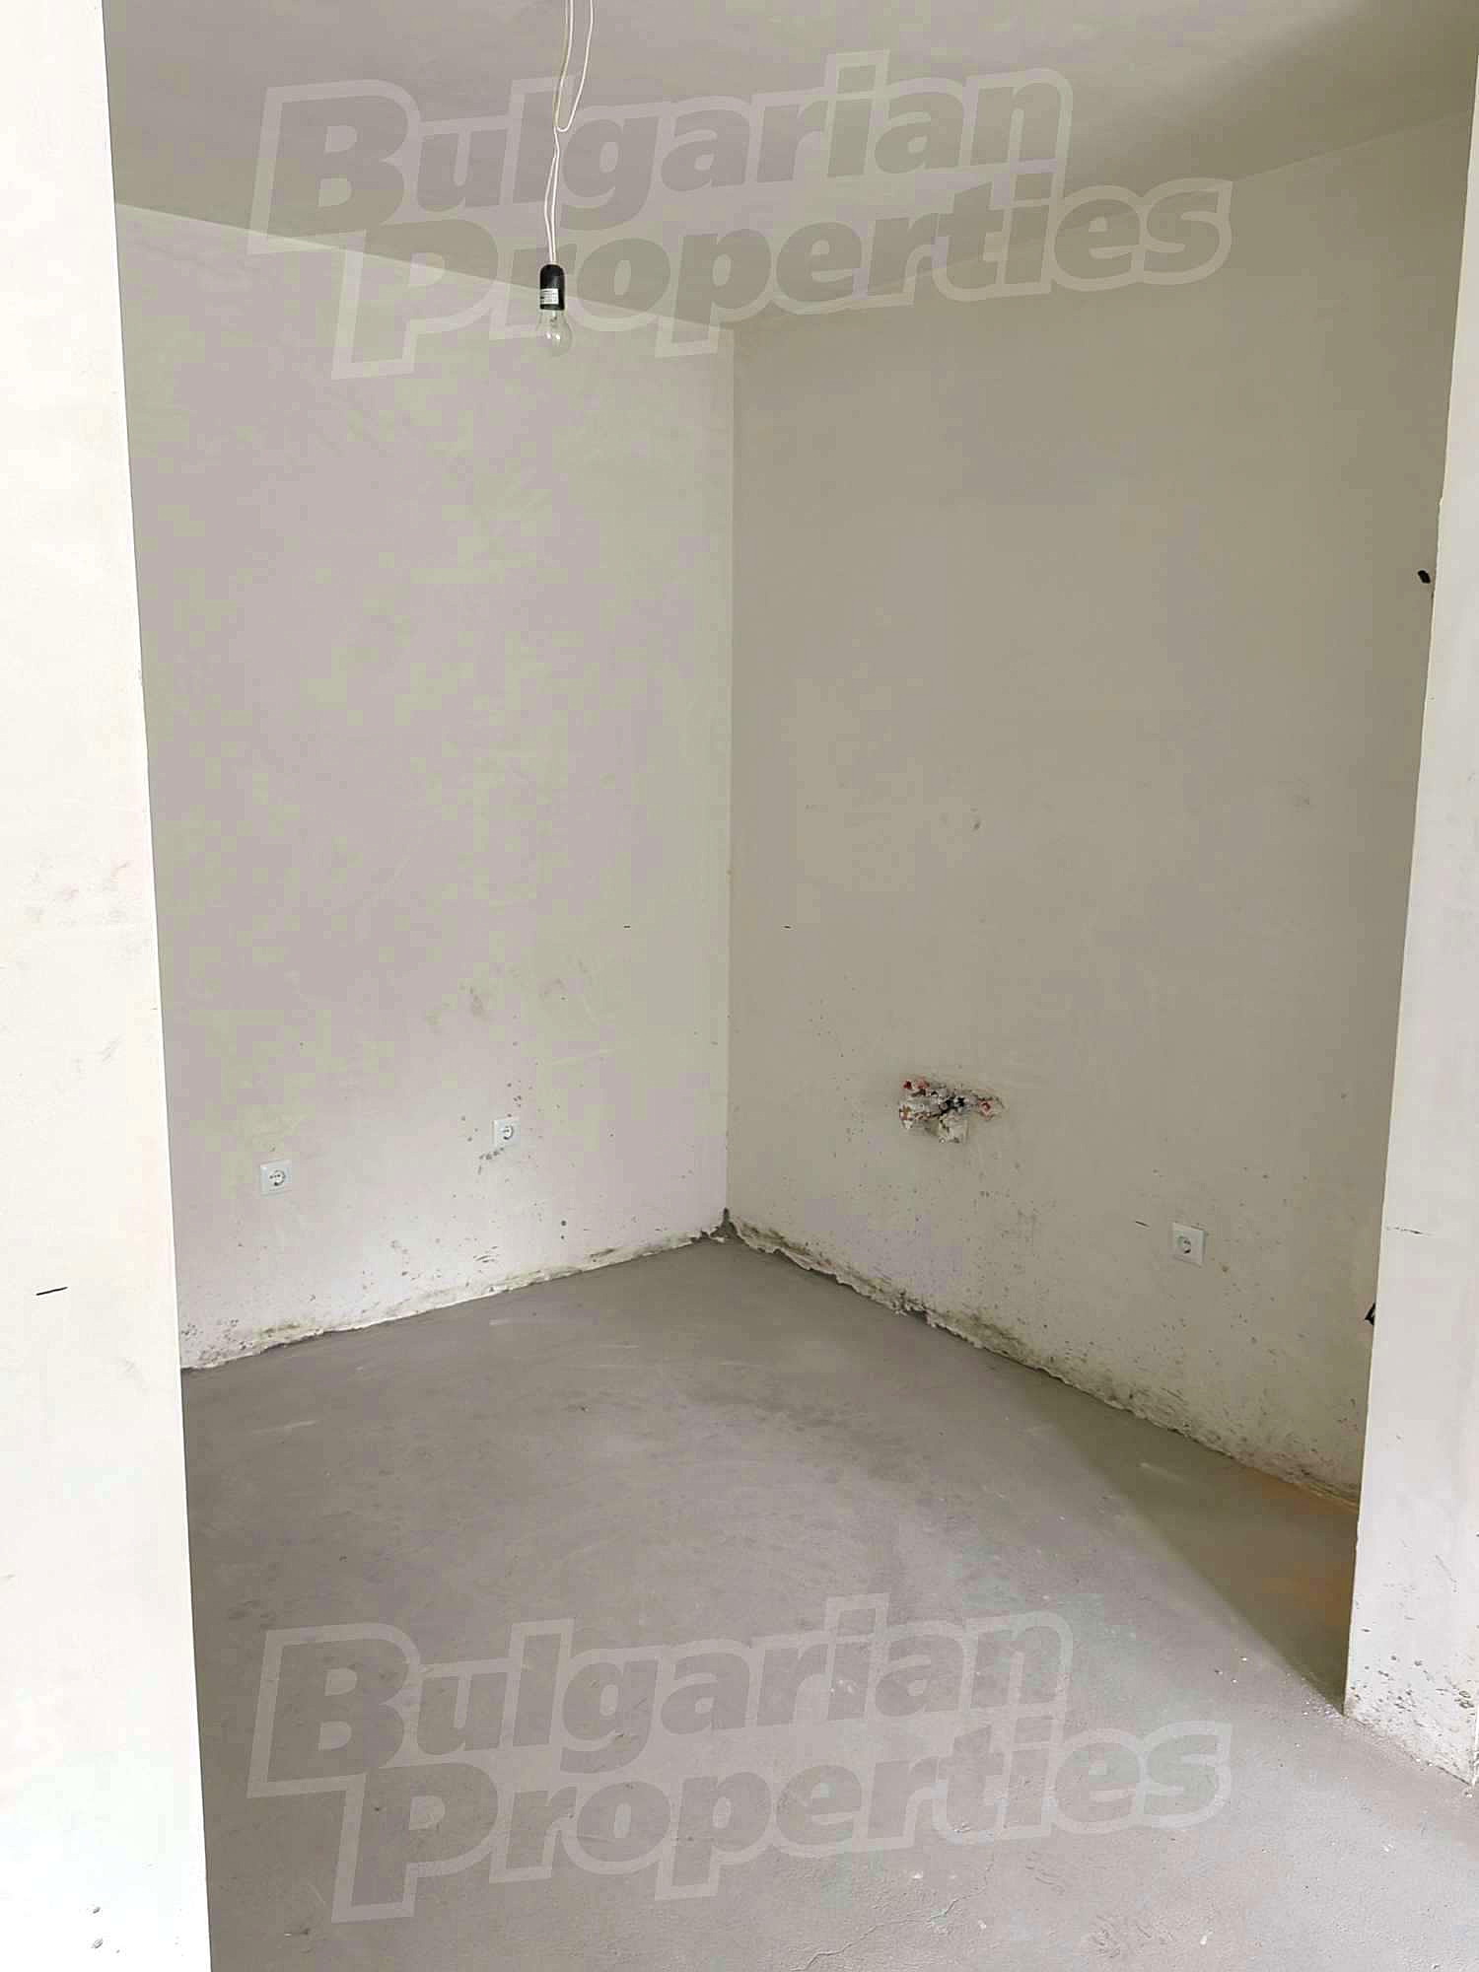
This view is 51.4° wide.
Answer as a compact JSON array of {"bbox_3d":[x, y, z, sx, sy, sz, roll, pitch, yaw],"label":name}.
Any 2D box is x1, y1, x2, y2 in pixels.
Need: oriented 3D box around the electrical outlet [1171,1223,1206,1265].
[{"bbox_3d":[1.020,0.591,3.504,0.014,0.081,0.081,-7,13,-38],"label":"electrical outlet"}]

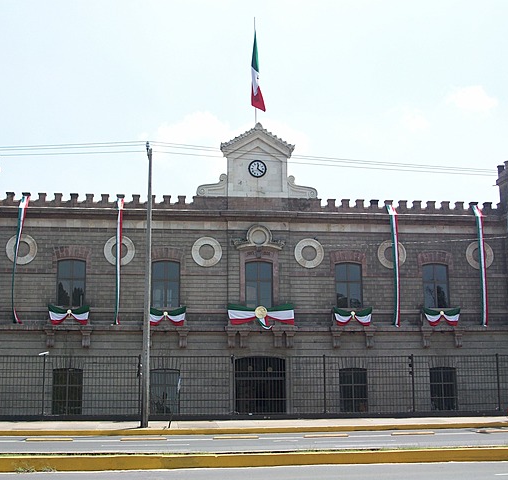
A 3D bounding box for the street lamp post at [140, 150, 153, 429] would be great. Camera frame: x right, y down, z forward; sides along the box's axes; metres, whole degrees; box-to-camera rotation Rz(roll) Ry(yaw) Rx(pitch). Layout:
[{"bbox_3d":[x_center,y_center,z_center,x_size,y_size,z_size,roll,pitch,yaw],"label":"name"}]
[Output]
[{"bbox_3d":[-4.318,1.629,31.515,0.272,11.655,0.260,1,-11,-7],"label":"street lamp post"}]

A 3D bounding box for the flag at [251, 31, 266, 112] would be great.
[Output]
[{"bbox_3d":[0.303,-10.894,49.999,0.960,5.552,0.700,1,-11,-7],"label":"flag"}]

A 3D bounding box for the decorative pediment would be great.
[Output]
[{"bbox_3d":[0.118,-4.527,44.672,6.756,3.964,1.200,1,-10,-7],"label":"decorative pediment"}]

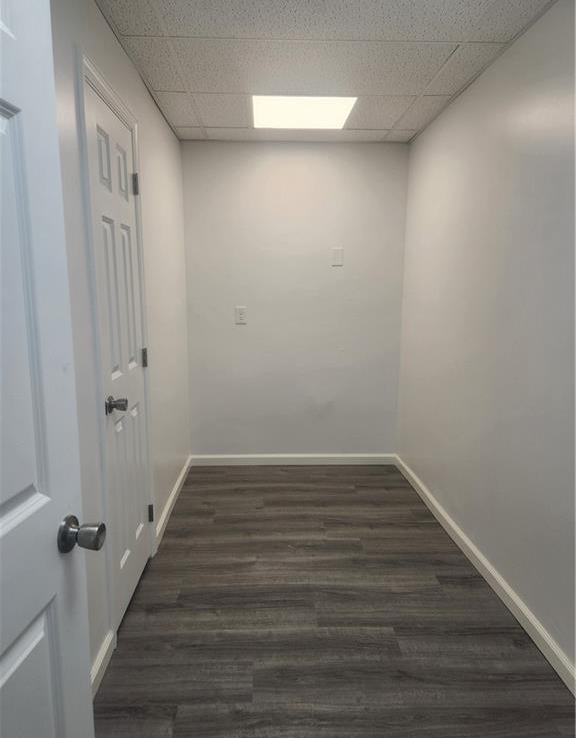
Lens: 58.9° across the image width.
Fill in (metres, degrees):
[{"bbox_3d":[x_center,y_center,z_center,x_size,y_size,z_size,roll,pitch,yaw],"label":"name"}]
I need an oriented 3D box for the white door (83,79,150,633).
[{"bbox_3d":[-0.704,-0.013,2.145,0.037,2.037,0.608,0,9,-3],"label":"white door"}]

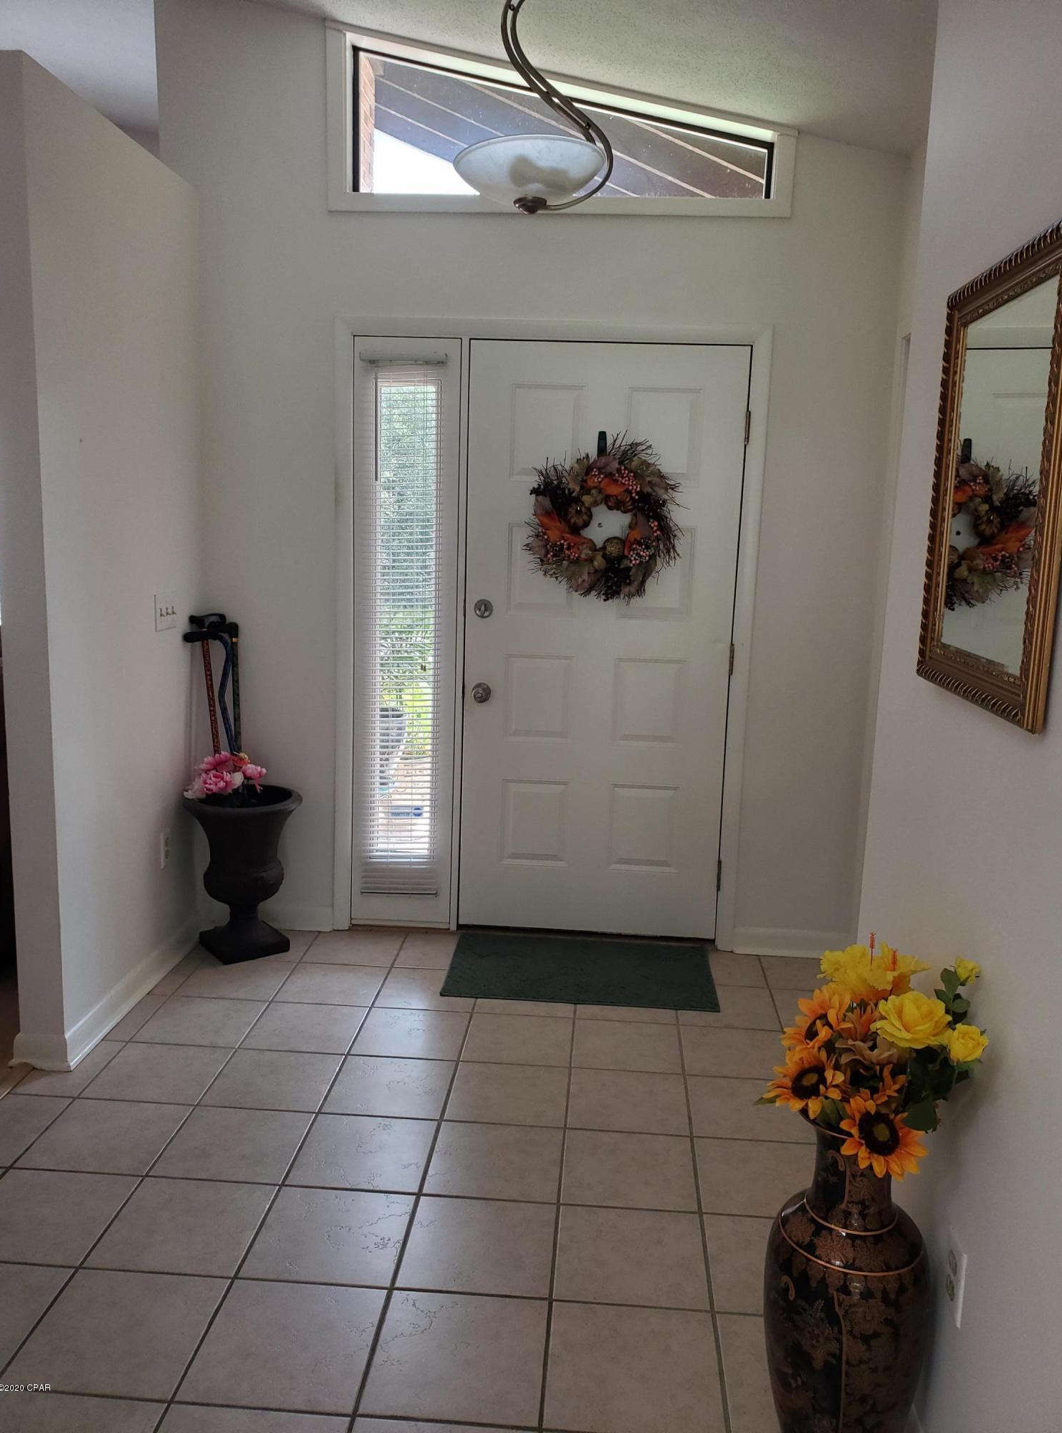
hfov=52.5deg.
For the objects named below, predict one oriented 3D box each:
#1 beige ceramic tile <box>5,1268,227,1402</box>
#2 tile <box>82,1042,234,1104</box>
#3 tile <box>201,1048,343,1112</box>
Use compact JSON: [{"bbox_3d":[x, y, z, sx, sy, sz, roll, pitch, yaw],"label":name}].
[{"bbox_3d":[-0.729,1.092,1.913,0.300,0.010,0.297,2,10,4],"label":"beige ceramic tile"},{"bbox_3d":[-0.968,0.936,2.821,0.297,0.010,0.295,2,9,4],"label":"tile"},{"bbox_3d":[-0.674,0.956,2.828,0.302,0.010,0.300,2,10,4],"label":"tile"}]

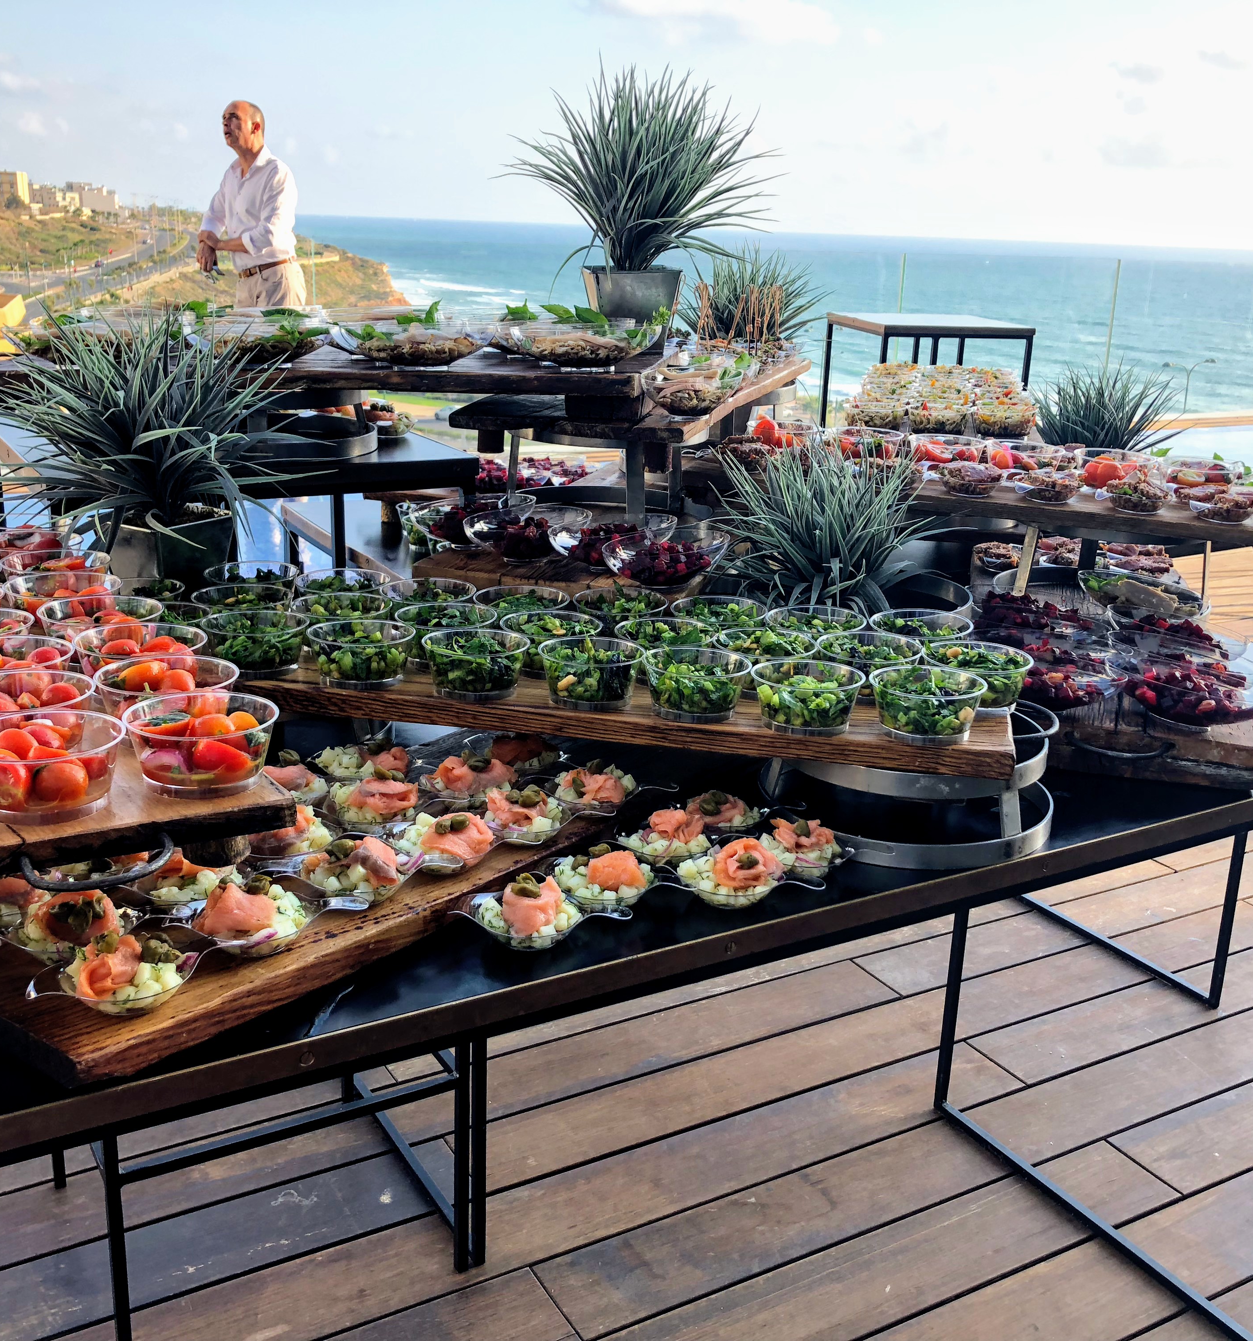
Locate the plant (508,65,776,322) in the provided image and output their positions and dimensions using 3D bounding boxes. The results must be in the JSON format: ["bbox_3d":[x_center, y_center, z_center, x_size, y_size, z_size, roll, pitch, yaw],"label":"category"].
[{"bbox_3d":[0.017,-0.456,1.432,0.280,0.272,0.280,2,17,0],"label":"plant"}]

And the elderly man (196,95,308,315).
[{"bbox_3d":[-1.683,-1.653,6.555,0.480,1.730,0.360,13,20,32],"label":"elderly man"}]

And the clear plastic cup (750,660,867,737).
[{"bbox_3d":[0.144,0.023,1.153,0.090,0.040,0.090,2,17,0],"label":"clear plastic cup"}]

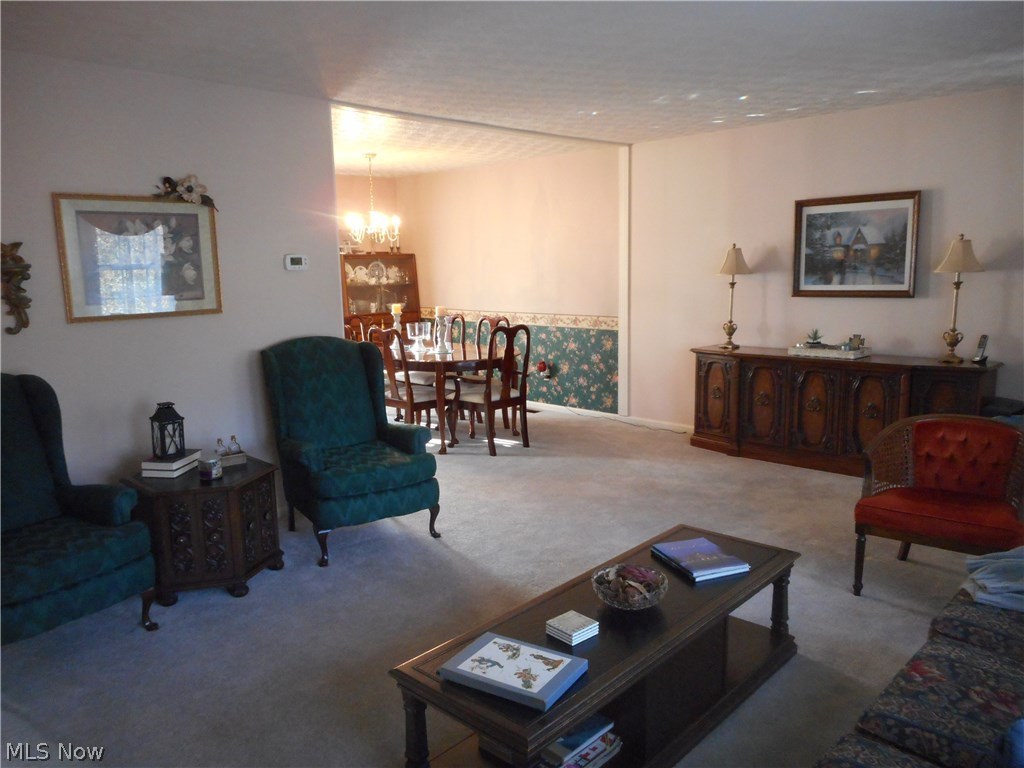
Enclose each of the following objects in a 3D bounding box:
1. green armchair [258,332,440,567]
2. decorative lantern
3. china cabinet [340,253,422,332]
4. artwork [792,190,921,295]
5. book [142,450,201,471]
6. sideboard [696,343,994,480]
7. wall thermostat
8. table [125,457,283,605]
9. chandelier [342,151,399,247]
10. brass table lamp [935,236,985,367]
[{"bbox_3d":[-0.884,0.301,4.075,0.737,1.091,0.794,-7,11,-33],"label":"green armchair"},{"bbox_3d":[-1.701,0.221,3.646,0.122,0.260,0.122,-10,13,-42],"label":"decorative lantern"},{"bbox_3d":[-1.617,-0.725,8.773,0.461,1.597,1.044,8,13,44],"label":"china cabinet"},{"bbox_3d":[2.476,-0.998,5.394,0.870,0.722,0.036,8,13,44],"label":"artwork"},{"bbox_3d":[-1.675,0.368,3.658,0.175,0.037,0.250,0,10,7],"label":"book"},{"bbox_3d":[2.229,0.190,5.253,1.980,0.770,0.500,8,13,42],"label":"sideboard"},{"bbox_3d":[-1.234,-0.699,4.270,0.033,0.094,0.152,8,14,43],"label":"wall thermostat"},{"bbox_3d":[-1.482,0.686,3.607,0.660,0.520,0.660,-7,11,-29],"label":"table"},{"bbox_3d":[-1.267,-1.667,6.709,0.510,0.790,0.510,-1,10,0],"label":"chandelier"},{"bbox_3d":[2.817,-0.524,4.682,0.270,0.800,0.270,8,14,43],"label":"brass table lamp"}]

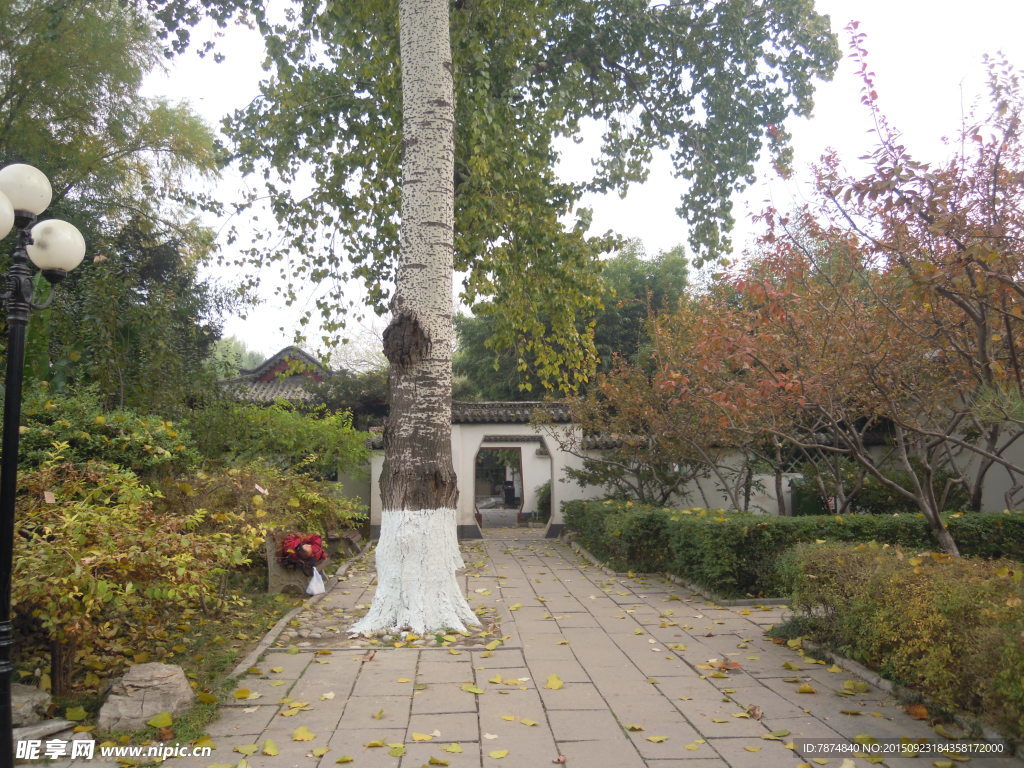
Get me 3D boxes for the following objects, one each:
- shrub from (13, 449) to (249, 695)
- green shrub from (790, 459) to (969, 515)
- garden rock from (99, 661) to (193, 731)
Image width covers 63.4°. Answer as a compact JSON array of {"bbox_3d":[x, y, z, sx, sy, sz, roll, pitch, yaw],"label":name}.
[{"bbox_3d":[-2.671,1.272,5.804,1.600,1.630,1.550,3,-6,-25],"label":"shrub"},{"bbox_3d":[5.946,2.013,13.368,2.700,1.620,1.900,-2,-6,24],"label":"green shrub"},{"bbox_3d":[-2.178,1.835,4.926,0.540,0.300,0.420,3,-6,-29],"label":"garden rock"}]

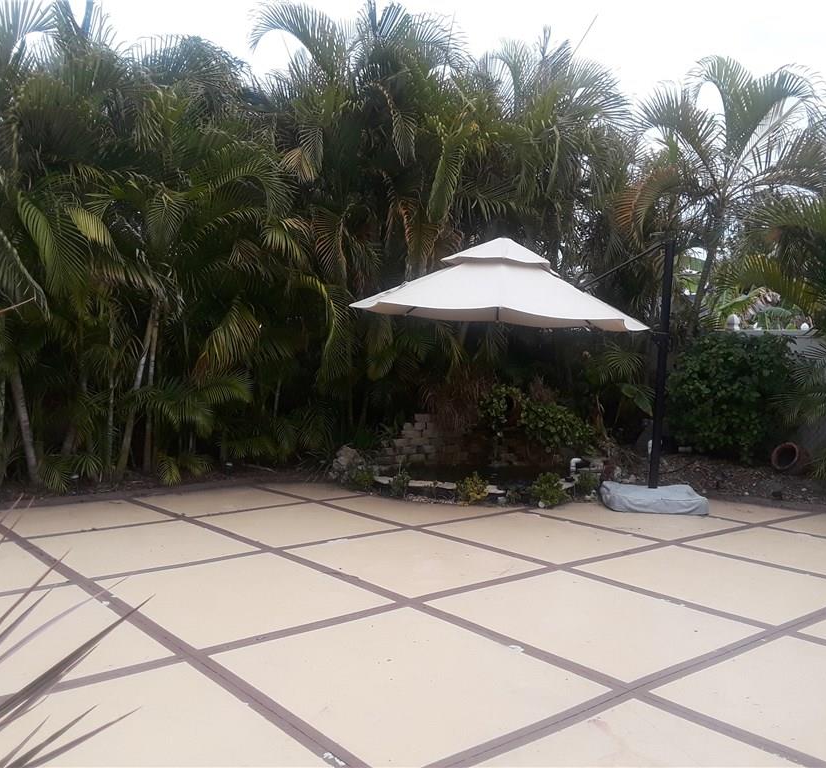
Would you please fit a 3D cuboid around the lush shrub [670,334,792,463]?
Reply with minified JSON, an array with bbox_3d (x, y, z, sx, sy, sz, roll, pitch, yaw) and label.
[{"bbox_3d":[4.307,0.169,11.200,1.700,1.720,1.200,1,2,11],"label":"lush shrub"}]

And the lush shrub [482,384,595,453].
[{"bbox_3d":[1.496,0.426,9.950,1.350,0.850,0.800,1,2,6],"label":"lush shrub"}]

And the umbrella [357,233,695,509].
[{"bbox_3d":[1.170,-0.129,8.450,3.600,2.700,3.000,1,2,6],"label":"umbrella"}]

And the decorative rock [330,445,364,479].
[{"bbox_3d":[-0.755,0.894,9.550,0.420,0.400,0.380,1,2,0],"label":"decorative rock"}]

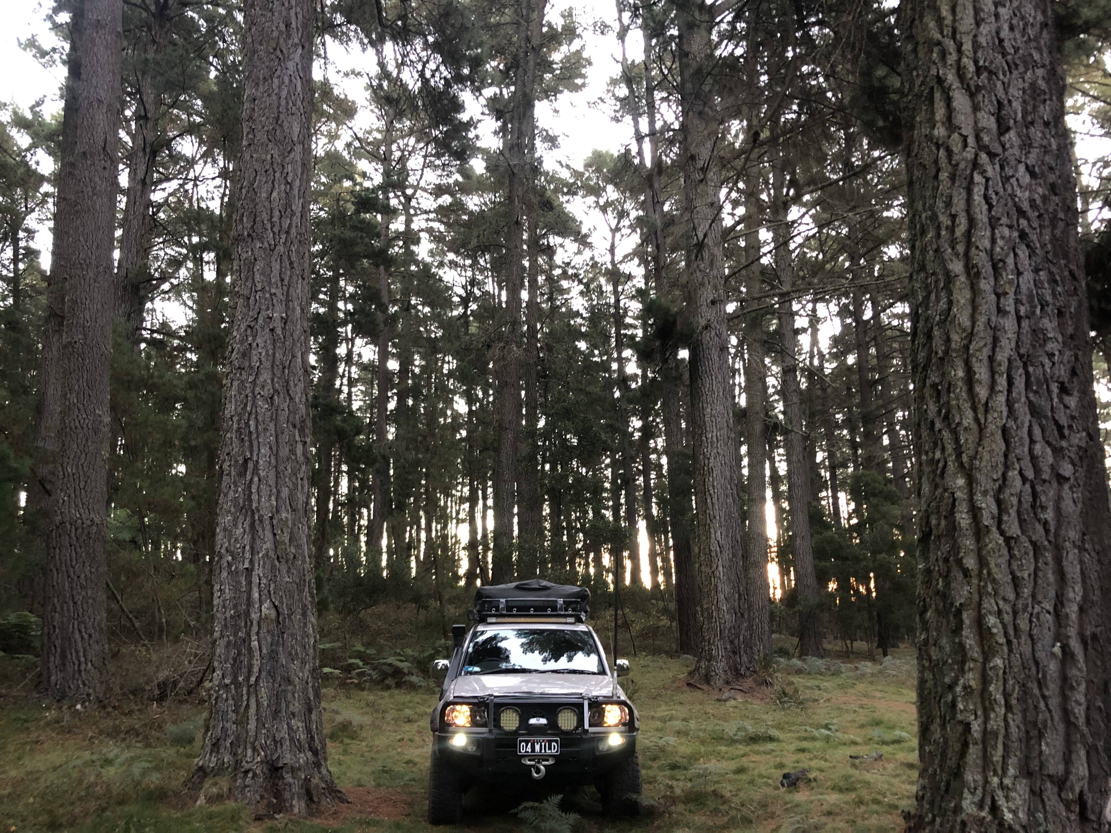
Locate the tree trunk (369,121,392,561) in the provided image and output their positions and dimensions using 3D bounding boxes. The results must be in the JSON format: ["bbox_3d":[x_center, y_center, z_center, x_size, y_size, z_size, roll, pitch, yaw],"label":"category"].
[{"bbox_3d":[-7.205,-3.507,37.462,0.620,19.783,0.620,0,-8,0],"label":"tree trunk"}]

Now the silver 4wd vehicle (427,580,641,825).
[{"bbox_3d":[-0.260,2.990,10.200,2.080,2.280,5.050,1,-11,-3],"label":"silver 4wd vehicle"}]

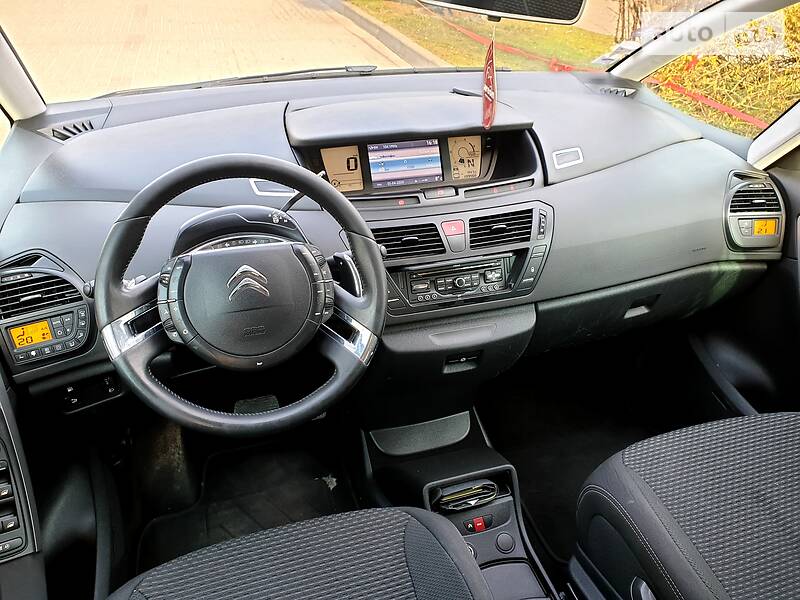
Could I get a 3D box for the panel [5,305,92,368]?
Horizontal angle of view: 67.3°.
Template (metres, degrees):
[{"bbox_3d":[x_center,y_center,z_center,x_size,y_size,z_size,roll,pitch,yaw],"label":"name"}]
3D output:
[{"bbox_3d":[-0.536,0.054,0.928,0.114,0.069,0.025,-15,12,-23],"label":"panel"}]

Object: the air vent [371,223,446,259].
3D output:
[{"bbox_3d":[0.012,-0.098,1.025,0.128,0.056,0.030,-7,2,-11],"label":"air vent"}]

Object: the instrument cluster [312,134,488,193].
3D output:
[{"bbox_3d":[0.009,-0.287,1.281,0.375,0.096,0.045,-9,7,-14],"label":"instrument cluster"}]

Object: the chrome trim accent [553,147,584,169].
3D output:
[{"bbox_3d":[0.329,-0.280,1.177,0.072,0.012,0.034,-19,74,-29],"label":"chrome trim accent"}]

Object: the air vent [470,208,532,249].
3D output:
[{"bbox_3d":[0.178,-0.123,1.065,0.120,0.056,0.030,-11,3,-17],"label":"air vent"}]

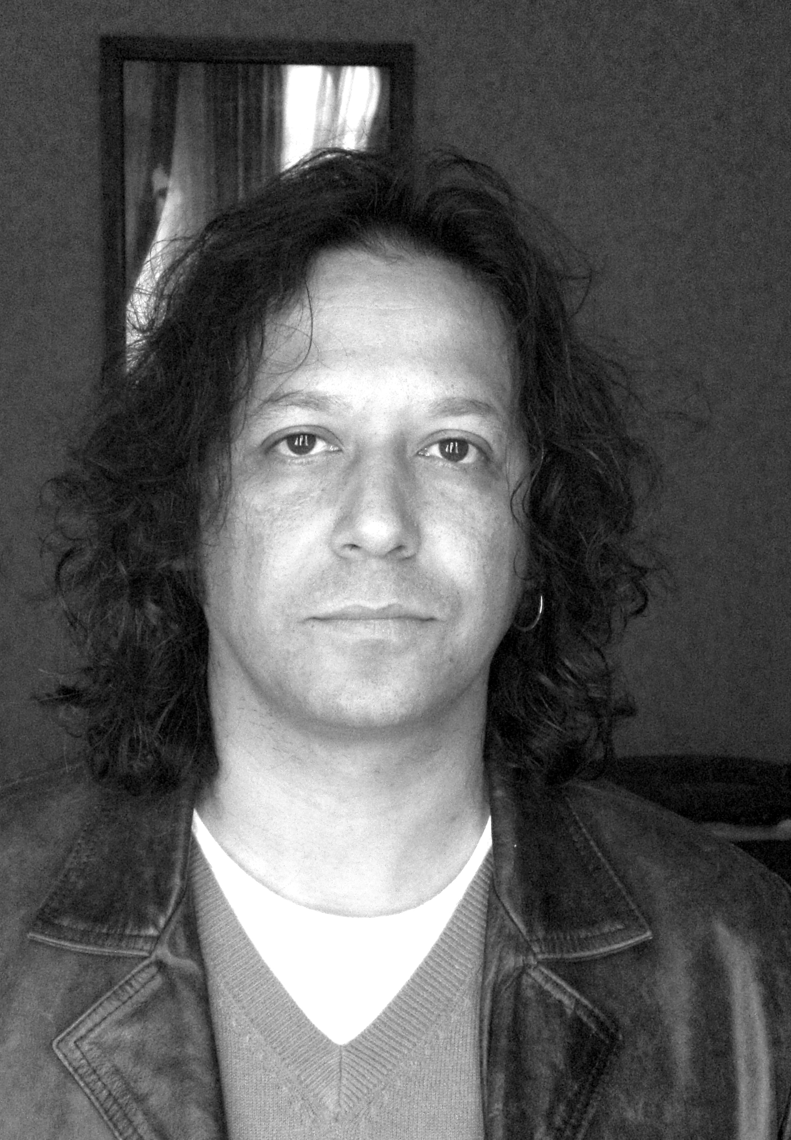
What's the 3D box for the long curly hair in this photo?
[{"bbox_3d":[-0.020,-0.045,0.950,0.280,0.295,0.235,1,3,-2],"label":"long curly hair"}]

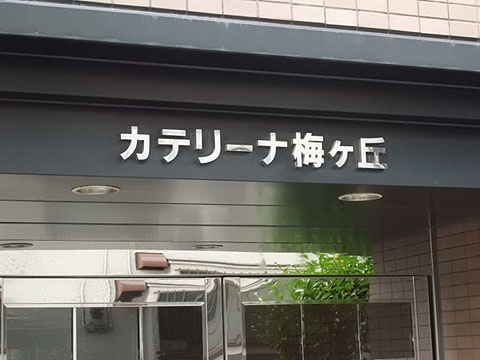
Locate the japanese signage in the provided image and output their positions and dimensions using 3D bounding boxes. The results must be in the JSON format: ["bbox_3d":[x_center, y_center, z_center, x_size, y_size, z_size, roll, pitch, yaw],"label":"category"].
[{"bbox_3d":[0.058,-0.088,2.955,0.818,0.100,0.022,2,-10,-21],"label":"japanese signage"}]

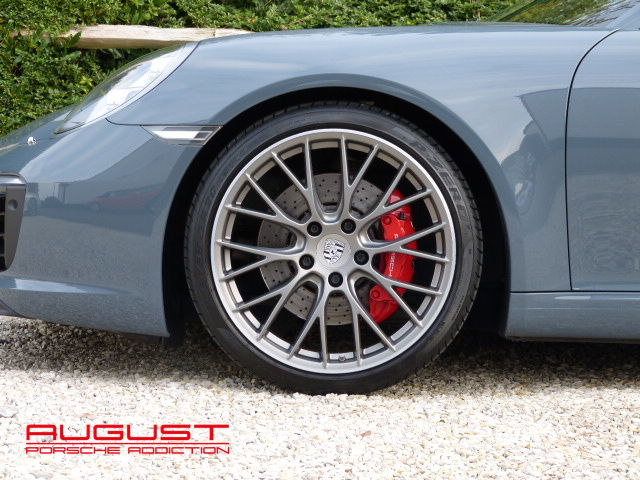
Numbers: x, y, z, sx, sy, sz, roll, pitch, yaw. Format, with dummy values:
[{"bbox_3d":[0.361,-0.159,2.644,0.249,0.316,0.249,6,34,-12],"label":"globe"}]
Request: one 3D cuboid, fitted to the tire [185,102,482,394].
[{"bbox_3d":[0.031,0.019,4.092,0.680,0.675,0.245,0,2,1],"label":"tire"}]

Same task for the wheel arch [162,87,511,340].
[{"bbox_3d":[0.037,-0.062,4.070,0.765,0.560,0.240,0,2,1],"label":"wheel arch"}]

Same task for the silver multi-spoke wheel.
[{"bbox_3d":[0.031,0.021,4.090,0.544,0.544,0.230,0,2,1],"label":"silver multi-spoke wheel"}]

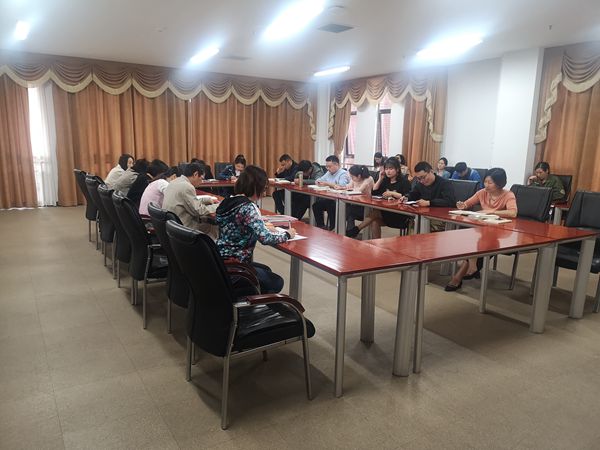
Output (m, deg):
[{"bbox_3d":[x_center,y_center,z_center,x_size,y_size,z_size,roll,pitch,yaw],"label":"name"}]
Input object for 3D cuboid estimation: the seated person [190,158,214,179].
[{"bbox_3d":[-1.820,-0.702,9.039,0.520,1.130,0.750,-5,12,-31],"label":"seated person"}]

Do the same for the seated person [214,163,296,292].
[{"bbox_3d":[-0.313,0.225,3.367,0.800,1.270,0.520,-5,12,-30],"label":"seated person"}]

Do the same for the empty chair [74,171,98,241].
[{"bbox_3d":[-2.674,-0.231,6.576,0.720,1.030,0.600,-5,12,-31],"label":"empty chair"}]

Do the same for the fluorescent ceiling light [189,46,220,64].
[{"bbox_3d":[-1.701,-2.978,8.255,0.250,0.080,1.270,-5,13,-32],"label":"fluorescent ceiling light"}]

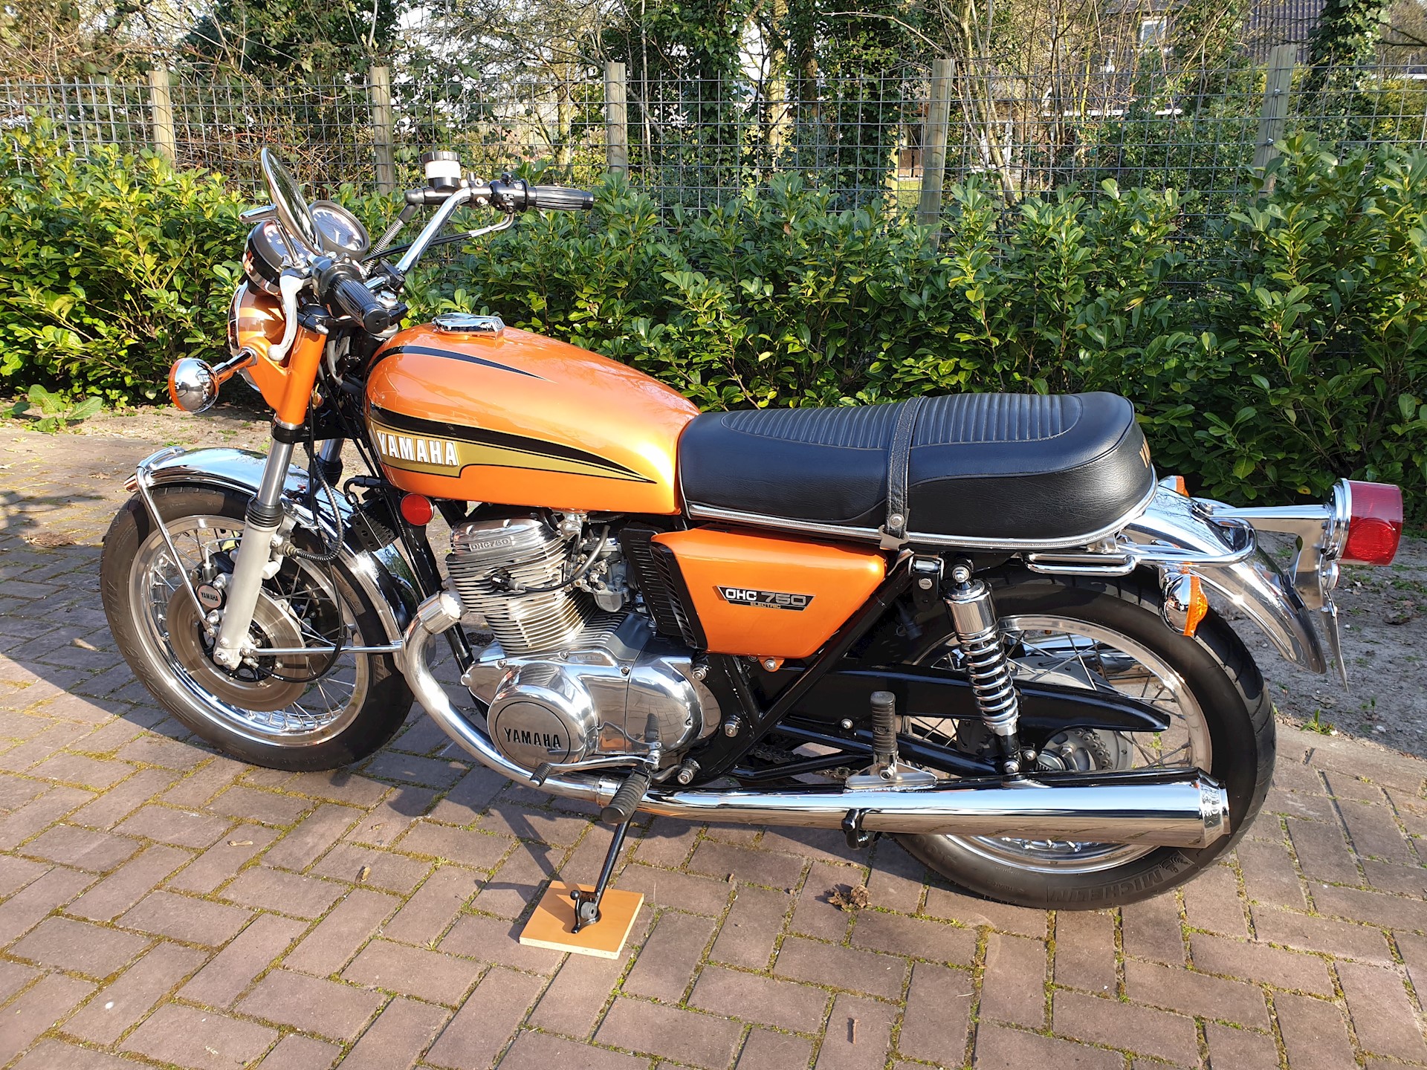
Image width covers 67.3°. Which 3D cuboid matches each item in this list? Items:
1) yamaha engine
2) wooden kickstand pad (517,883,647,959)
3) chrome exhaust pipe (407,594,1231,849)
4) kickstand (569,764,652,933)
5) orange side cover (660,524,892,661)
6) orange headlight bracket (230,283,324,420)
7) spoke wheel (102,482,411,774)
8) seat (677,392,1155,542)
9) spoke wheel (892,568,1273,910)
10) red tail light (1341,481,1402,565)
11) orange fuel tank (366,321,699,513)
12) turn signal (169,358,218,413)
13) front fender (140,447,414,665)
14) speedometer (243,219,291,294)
[{"bbox_3d":[-0.151,0.129,1.813,0.460,0.465,0.465,5,28,17],"label":"yamaha engine"},{"bbox_3d":[-0.213,0.632,1.765,0.163,0.014,0.144,4,20,13],"label":"wooden kickstand pad"},{"bbox_3d":[0.084,0.319,1.647,1.300,0.310,0.165,6,25,16],"label":"chrome exhaust pipe"},{"bbox_3d":[-0.175,0.502,1.742,0.130,0.245,0.186,5,20,17],"label":"kickstand"},{"bbox_3d":[0.081,0.098,1.586,0.345,0.200,0.065,6,25,16],"label":"orange side cover"},{"bbox_3d":[-0.663,-0.309,1.754,0.222,0.202,0.242,4,28,14],"label":"orange headlight bracket"},{"bbox_3d":[-0.894,0.185,2.095,0.662,0.662,0.111,5,27,15],"label":"spoke wheel"},{"bbox_3d":[0.296,-0.124,1.575,0.665,0.180,0.275,6,25,16],"label":"seat"},{"bbox_3d":[0.522,0.325,1.701,0.653,0.653,0.115,6,25,16],"label":"spoke wheel"},{"bbox_3d":[0.879,-0.017,1.429,0.070,0.110,0.112,2,24,18],"label":"red tail light"},{"bbox_3d":[-0.281,-0.198,1.687,0.545,0.255,0.283,5,28,17],"label":"orange fuel tank"},{"bbox_3d":[-0.750,-0.216,1.546,0.063,0.078,0.078,4,28,14],"label":"turn signal"},{"bbox_3d":[-0.820,0.035,1.985,0.565,0.410,0.125,4,27,12],"label":"front fender"},{"bbox_3d":[-0.677,-0.430,1.676,0.072,0.106,0.106,-35,11,25],"label":"speedometer"}]

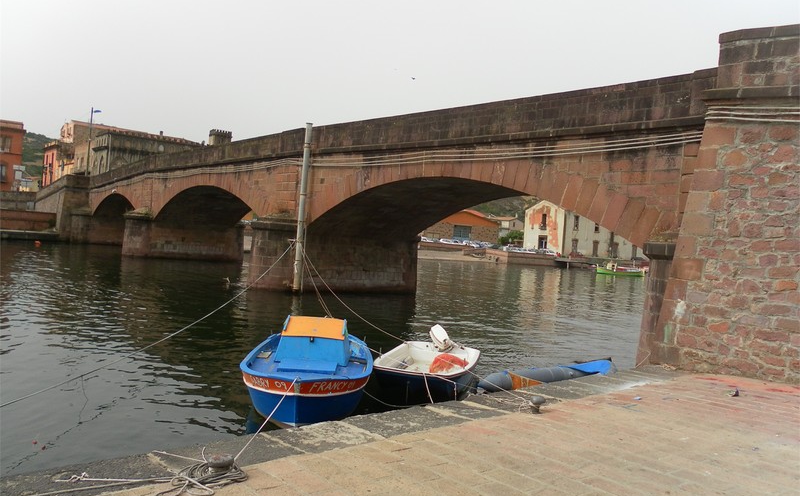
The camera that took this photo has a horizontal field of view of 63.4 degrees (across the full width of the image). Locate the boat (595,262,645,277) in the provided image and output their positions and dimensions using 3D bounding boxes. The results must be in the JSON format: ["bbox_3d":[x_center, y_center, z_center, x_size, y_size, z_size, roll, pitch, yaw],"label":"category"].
[{"bbox_3d":[28.979,2.734,85.513,6.500,1.650,2.200,4,1,6],"label":"boat"}]

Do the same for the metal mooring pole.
[{"bbox_3d":[-3.841,-1.558,25.463,0.290,6.680,0.290,4,1,0],"label":"metal mooring pole"}]

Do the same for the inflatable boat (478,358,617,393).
[{"bbox_3d":[2.478,2.217,11.524,3.900,0.470,1.100,3,1,-44],"label":"inflatable boat"}]

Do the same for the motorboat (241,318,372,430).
[{"bbox_3d":[-1.294,1.687,9.661,1.750,1.130,4.500,4,1,-3],"label":"motorboat"}]

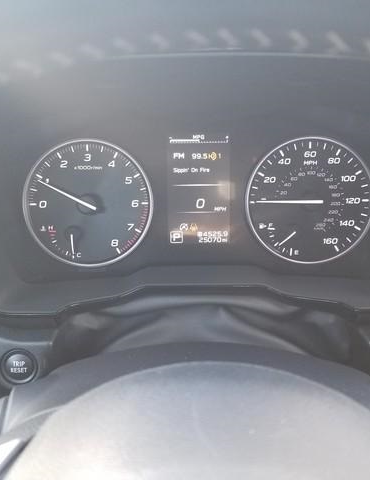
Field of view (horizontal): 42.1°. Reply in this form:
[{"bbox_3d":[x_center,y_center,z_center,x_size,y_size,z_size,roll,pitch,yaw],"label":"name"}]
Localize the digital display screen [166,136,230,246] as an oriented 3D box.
[{"bbox_3d":[0.011,-0.040,0.379,0.050,0.087,0.008,-1,5,1],"label":"digital display screen"}]

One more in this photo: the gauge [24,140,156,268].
[{"bbox_3d":[-0.077,-0.029,0.382,0.103,0.102,0.015,-1,5,1],"label":"gauge"}]

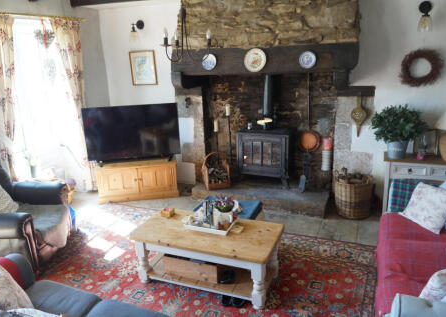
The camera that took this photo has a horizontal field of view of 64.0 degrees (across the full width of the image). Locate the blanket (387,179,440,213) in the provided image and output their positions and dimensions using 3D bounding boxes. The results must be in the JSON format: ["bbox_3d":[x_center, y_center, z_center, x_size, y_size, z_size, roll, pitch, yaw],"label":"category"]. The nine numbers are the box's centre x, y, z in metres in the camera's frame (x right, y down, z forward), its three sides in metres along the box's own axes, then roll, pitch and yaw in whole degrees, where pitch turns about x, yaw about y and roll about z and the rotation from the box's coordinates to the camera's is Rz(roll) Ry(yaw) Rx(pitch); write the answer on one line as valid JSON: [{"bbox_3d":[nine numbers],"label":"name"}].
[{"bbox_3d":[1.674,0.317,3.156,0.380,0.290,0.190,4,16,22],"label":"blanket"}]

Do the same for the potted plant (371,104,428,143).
[{"bbox_3d":[1.750,-0.342,3.538,0.486,0.347,0.436,4,16,22],"label":"potted plant"}]

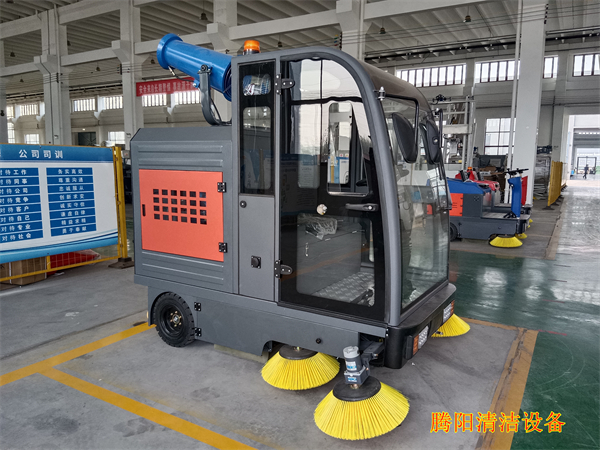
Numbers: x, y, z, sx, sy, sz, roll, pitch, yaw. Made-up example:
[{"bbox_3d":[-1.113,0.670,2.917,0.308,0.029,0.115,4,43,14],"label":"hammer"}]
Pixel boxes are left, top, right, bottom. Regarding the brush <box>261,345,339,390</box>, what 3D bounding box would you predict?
[{"bbox_3d":[0.005,0.895,2.969,0.528,0.156,0.528,1,8,0],"label":"brush"}]

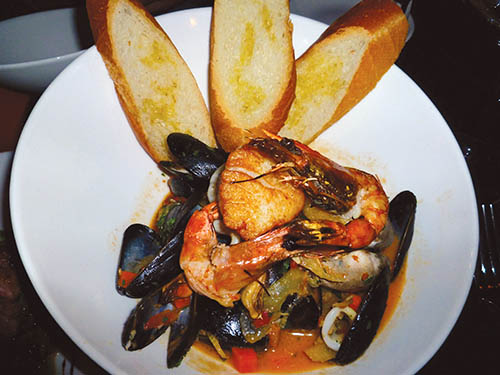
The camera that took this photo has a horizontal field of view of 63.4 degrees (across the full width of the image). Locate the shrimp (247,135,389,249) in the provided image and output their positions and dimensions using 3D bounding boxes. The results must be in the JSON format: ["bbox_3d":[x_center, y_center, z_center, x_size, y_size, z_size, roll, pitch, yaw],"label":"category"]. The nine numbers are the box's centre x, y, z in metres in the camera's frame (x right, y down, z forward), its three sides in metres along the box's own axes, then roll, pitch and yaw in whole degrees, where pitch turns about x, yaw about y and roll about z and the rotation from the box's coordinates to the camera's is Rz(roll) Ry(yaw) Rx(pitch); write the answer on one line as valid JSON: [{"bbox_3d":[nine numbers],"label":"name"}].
[{"bbox_3d":[0.043,0.000,0.262,0.090,0.032,0.064,22,57,11],"label":"shrimp"}]

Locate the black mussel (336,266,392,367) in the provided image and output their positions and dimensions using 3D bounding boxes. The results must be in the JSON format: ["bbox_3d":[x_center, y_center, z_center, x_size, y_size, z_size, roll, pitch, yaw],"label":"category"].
[{"bbox_3d":[0.072,0.078,0.253,0.020,0.028,0.067,29,59,20],"label":"black mussel"}]

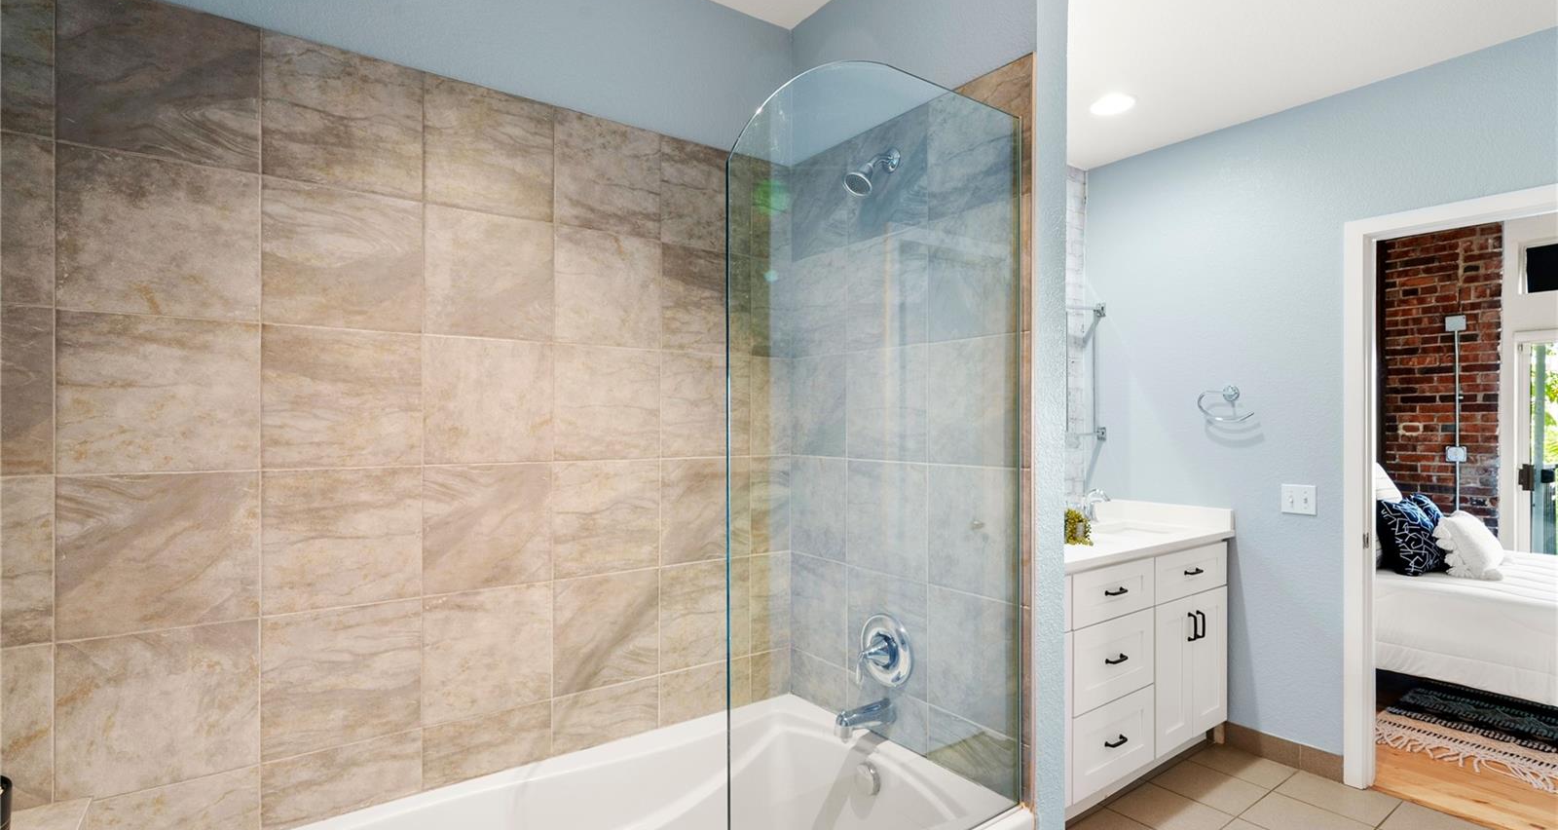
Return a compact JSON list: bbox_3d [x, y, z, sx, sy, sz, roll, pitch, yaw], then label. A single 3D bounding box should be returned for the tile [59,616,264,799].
[{"bbox_3d":[-1.213,0.577,1.361,0.301,0.303,0.011,0,0,-35],"label":"tile"}]

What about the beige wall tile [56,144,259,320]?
[{"bbox_3d":[-1.208,-0.344,1.360,0.302,0.302,0.010,0,-1,-36],"label":"beige wall tile"}]

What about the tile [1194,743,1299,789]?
[{"bbox_3d":[1.855,1.401,2.773,0.281,0.010,0.299,0,-1,-36],"label":"tile"}]

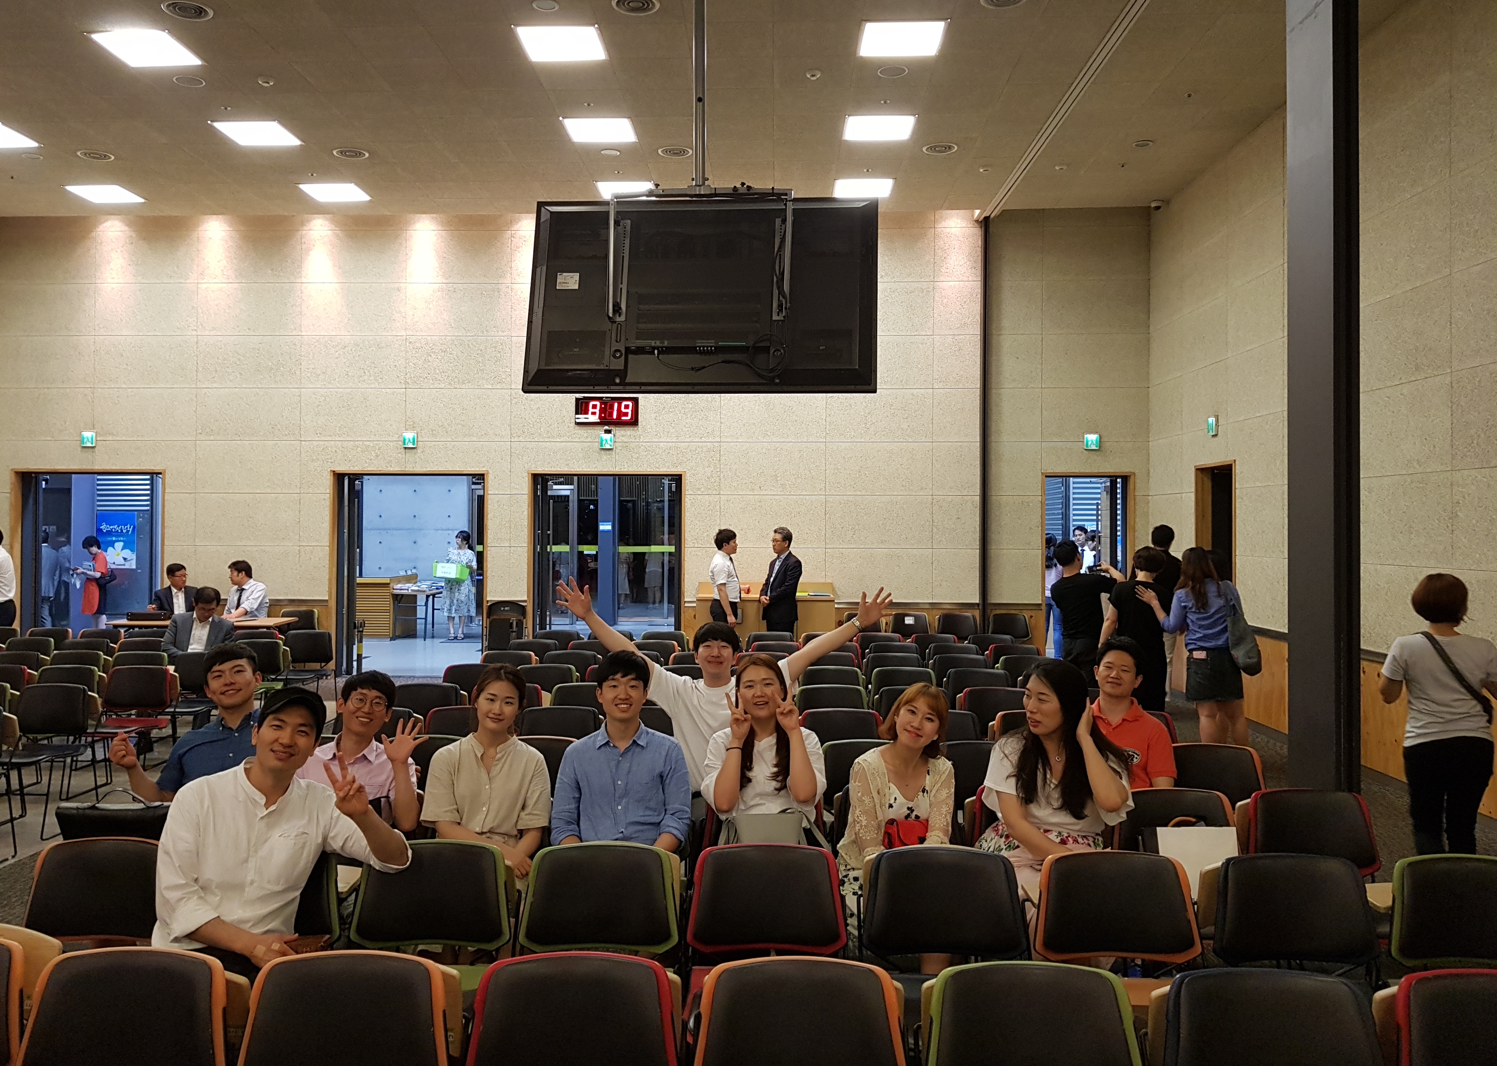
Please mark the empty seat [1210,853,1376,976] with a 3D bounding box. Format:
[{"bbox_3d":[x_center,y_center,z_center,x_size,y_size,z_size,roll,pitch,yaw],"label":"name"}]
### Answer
[{"bbox_3d":[1.500,1.285,2.935,0.480,0.790,0.570,0,0,2],"label":"empty seat"}]

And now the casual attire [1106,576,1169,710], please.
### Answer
[{"bbox_3d":[2.660,0.830,7.700,0.430,1.000,0.280,0,0,9],"label":"casual attire"}]

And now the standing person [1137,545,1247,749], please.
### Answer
[{"bbox_3d":[2.949,0.878,7.480,0.660,1.590,0.420,0,0,14],"label":"standing person"}]

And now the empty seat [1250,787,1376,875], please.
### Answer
[{"bbox_3d":[1.934,1.284,3.733,0.480,0.790,0.570,0,0,2],"label":"empty seat"}]

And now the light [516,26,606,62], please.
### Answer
[{"bbox_3d":[-1.373,-3.630,8.300,0.620,0.050,0.620,0,0,2],"label":"light"}]

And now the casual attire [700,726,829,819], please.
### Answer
[{"bbox_3d":[0.050,0.875,3.730,0.420,0.480,0.320,0,0,0],"label":"casual attire"}]

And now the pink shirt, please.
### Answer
[{"bbox_3d":[-1.370,0.944,3.950,0.460,0.470,0.290,0,0,-9],"label":"pink shirt"}]

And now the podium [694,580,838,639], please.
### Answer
[{"bbox_3d":[0.199,1.103,12.330,1.490,1.090,0.550,0,0,1],"label":"podium"}]

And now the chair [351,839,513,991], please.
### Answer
[{"bbox_3d":[-0.925,1.285,3.020,0.500,0.790,0.550,0,0,3],"label":"chair"}]

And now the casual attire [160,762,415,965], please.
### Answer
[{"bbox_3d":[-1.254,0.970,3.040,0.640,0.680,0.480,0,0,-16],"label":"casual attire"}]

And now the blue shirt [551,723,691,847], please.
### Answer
[{"bbox_3d":[-0.427,0.910,3.770,0.475,0.560,0.290,0,0,2],"label":"blue shirt"}]

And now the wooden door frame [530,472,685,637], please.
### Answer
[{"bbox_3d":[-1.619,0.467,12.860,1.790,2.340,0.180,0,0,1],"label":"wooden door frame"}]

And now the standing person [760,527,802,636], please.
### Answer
[{"bbox_3d":[0.317,0.797,11.100,0.310,1.700,0.470,0,0,-37],"label":"standing person"}]

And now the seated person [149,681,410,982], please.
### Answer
[{"bbox_3d":[-1.228,1.061,2.970,0.670,1.270,0.720,0,0,-14],"label":"seated person"}]

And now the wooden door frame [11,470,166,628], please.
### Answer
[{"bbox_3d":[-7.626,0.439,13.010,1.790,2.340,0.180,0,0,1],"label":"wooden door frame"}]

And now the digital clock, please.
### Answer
[{"bbox_3d":[-1.610,-1.383,12.780,0.715,0.320,0.080,0,0,2],"label":"digital clock"}]

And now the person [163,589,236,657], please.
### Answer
[{"bbox_3d":[-4.233,1.041,8.650,0.540,1.210,0.700,0,0,-5],"label":"person"}]

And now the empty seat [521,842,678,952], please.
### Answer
[{"bbox_3d":[-0.436,1.285,3.041,0.480,0.790,0.570,0,0,2],"label":"empty seat"}]

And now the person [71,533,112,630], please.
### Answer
[{"bbox_3d":[-9.095,0.860,15.600,0.550,1.600,0.450,0,0,-28],"label":"person"}]

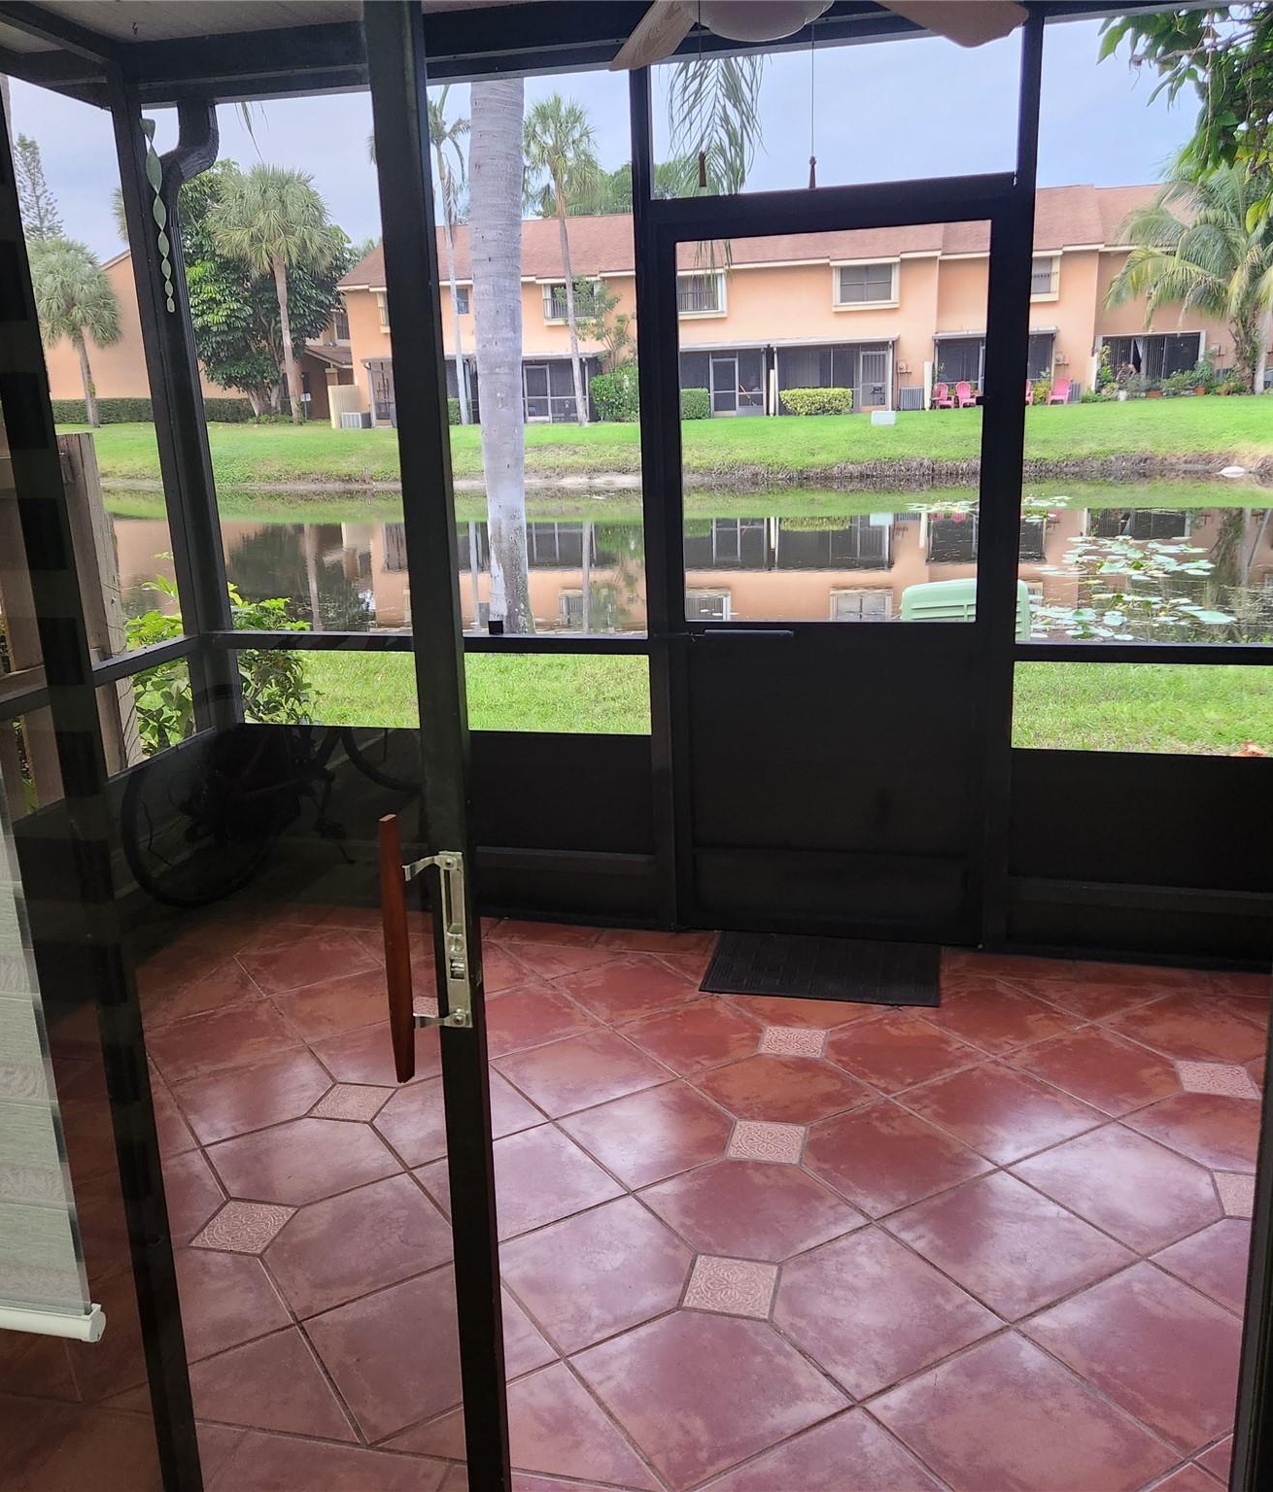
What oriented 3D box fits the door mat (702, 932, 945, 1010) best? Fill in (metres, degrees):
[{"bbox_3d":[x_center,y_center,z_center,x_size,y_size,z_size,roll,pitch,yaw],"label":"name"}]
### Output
[{"bbox_3d":[0.528,0.617,3.712,0.635,0.012,0.405,2,16,13],"label":"door mat"}]

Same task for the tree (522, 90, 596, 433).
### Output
[{"bbox_3d":[-2.701,-17.420,47.983,2.940,11.323,2.940,-3,15,-2],"label":"tree"}]

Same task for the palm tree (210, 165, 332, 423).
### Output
[{"bbox_3d":[-15.128,-19.011,56.110,5.006,10.434,5.006,-6,16,-13],"label":"palm tree"}]

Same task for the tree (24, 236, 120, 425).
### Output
[{"bbox_3d":[-24.687,-18.253,58.509,3.801,8.162,3.801,-8,16,-21],"label":"tree"}]

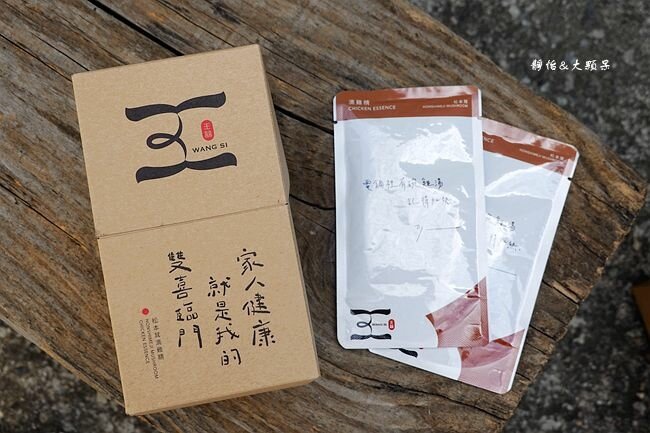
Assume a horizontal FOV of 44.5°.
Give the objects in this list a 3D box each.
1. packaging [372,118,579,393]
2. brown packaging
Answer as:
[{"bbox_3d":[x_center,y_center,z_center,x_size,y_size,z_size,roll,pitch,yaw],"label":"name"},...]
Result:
[{"bbox_3d":[0.099,0.021,0.525,0.098,0.012,0.171,17,84,2],"label":"packaging"},{"bbox_3d":[-0.076,0.008,0.495,0.111,0.069,0.198,-11,84,-1],"label":"brown packaging"}]

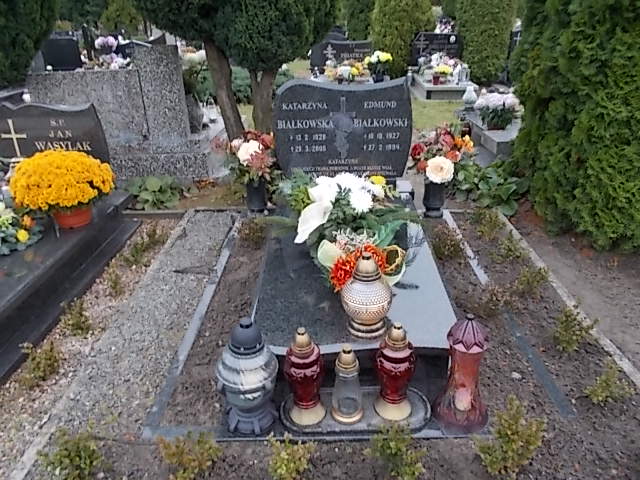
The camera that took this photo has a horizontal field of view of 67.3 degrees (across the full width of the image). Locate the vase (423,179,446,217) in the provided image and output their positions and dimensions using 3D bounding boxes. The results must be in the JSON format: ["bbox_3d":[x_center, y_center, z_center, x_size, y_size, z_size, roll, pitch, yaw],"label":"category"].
[{"bbox_3d":[0.803,-0.303,3.315,0.160,0.260,0.160,0,26,0],"label":"vase"}]

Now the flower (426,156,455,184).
[{"bbox_3d":[0.725,-0.418,2.892,0.168,0.163,0.110,0,25,0],"label":"flower"}]

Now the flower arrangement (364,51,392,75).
[{"bbox_3d":[0.862,-2.573,7.087,0.420,0.440,0.400,0,26,0],"label":"flower arrangement"}]

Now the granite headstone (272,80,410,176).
[{"bbox_3d":[0.129,-0.634,2.752,0.802,0.584,0.100,0,25,0],"label":"granite headstone"}]

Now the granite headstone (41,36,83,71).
[{"bbox_3d":[-3.621,-2.613,6.734,0.580,0.550,0.180,0,26,0],"label":"granite headstone"}]

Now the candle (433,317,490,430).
[{"bbox_3d":[0.467,0.432,1.554,0.190,0.430,0.190,0,26,0],"label":"candle"}]

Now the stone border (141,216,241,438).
[{"bbox_3d":[-0.514,0.236,2.267,0.065,0.060,1.770,0,25,0],"label":"stone border"}]

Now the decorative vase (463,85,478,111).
[{"bbox_3d":[1.595,-1.505,5.094,0.159,0.276,0.159,0,25,0],"label":"decorative vase"}]

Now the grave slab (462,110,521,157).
[{"bbox_3d":[1.860,-1.107,4.818,0.780,0.220,1.450,0,26,0],"label":"grave slab"}]

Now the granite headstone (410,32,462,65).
[{"bbox_3d":[2.171,-3.531,8.956,0.950,0.720,0.140,0,26,0],"label":"granite headstone"}]

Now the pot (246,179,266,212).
[{"bbox_3d":[-0.424,-0.312,3.171,0.134,0.195,0.134,0,25,0],"label":"pot"}]

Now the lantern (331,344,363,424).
[{"bbox_3d":[0.091,0.474,1.582,0.112,0.290,0.112,0,26,0],"label":"lantern"}]

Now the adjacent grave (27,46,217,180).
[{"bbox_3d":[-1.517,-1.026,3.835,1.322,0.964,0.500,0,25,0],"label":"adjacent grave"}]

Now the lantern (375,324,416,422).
[{"bbox_3d":[0.238,0.395,1.488,0.122,0.321,0.122,0,25,0],"label":"lantern"}]

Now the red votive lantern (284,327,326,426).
[{"bbox_3d":[-0.046,0.403,1.473,0.119,0.320,0.119,-2,25,1],"label":"red votive lantern"}]

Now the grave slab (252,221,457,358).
[{"bbox_3d":[0.125,0.133,2.143,0.752,0.070,1.163,0,29,0],"label":"grave slab"}]

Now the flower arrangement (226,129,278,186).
[{"bbox_3d":[-0.461,-0.557,3.285,0.360,0.360,0.340,0,26,0],"label":"flower arrangement"}]

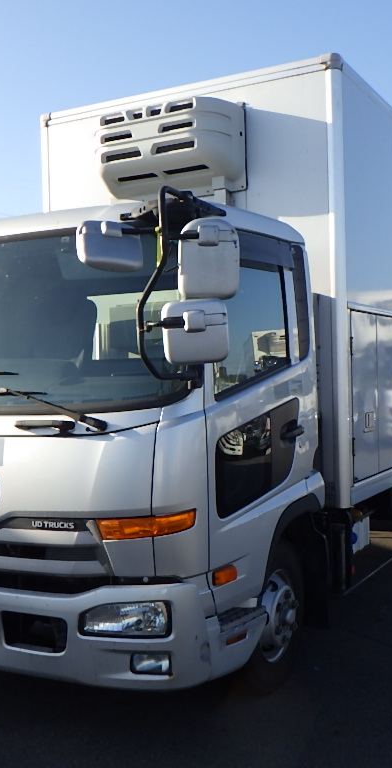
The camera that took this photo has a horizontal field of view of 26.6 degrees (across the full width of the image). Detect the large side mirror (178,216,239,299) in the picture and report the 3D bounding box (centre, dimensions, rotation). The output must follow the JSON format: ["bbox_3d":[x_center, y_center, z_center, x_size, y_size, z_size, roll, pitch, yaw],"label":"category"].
[{"bbox_3d":[0.051,-0.503,3.349,0.232,0.320,0.100,-1,1,-8],"label":"large side mirror"}]

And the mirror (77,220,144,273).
[{"bbox_3d":[-0.324,-0.521,3.136,0.240,0.180,0.110,-1,-14,-15],"label":"mirror"}]

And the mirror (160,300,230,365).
[{"bbox_3d":[-0.002,-0.204,3.282,0.250,0.260,0.100,-1,1,-9],"label":"mirror"}]

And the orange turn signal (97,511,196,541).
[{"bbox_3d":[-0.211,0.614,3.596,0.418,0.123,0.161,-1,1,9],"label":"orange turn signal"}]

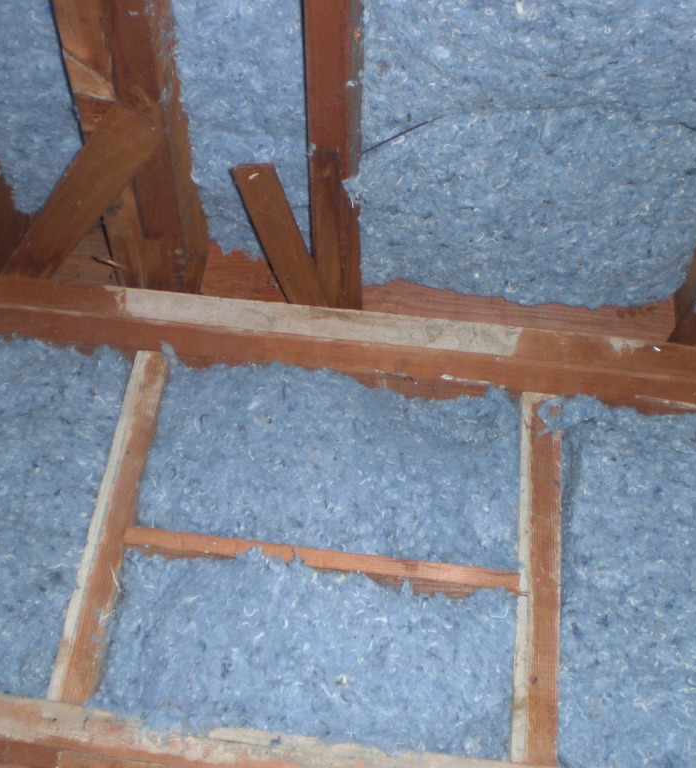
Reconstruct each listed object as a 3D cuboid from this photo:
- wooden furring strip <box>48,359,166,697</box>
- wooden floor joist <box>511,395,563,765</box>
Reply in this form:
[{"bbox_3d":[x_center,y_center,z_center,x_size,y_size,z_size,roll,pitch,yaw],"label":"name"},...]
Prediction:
[{"bbox_3d":[-0.225,0.143,1.110,0.035,0.369,0.080,6,-33,3],"label":"wooden furring strip"},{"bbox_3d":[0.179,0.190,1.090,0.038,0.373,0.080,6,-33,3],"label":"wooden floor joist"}]

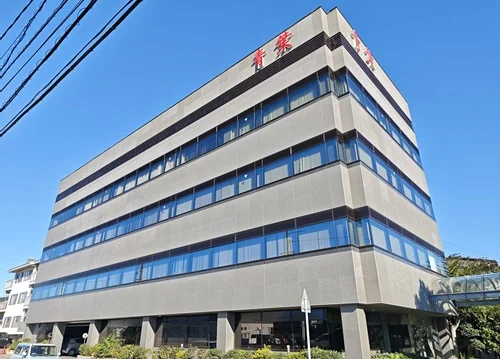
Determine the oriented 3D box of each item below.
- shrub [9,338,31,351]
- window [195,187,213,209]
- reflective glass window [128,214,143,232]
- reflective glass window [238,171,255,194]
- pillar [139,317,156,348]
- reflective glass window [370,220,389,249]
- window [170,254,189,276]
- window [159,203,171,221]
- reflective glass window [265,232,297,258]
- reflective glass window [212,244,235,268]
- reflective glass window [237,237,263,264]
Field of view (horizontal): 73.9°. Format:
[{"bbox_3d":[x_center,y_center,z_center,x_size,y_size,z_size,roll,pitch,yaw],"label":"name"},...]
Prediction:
[{"bbox_3d":[-19.428,13.907,28.000,1.600,0.950,1.150,-21,-32,37],"label":"shrub"},{"bbox_3d":[-2.871,1.190,21.076,1.778,1.118,0.120,-21,-32,37],"label":"window"},{"bbox_3d":[-8.778,3.393,25.793,1.778,1.143,0.120,-21,-32,37],"label":"reflective glass window"},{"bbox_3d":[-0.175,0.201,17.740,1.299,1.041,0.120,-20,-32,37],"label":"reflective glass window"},{"bbox_3d":[-5.971,9.431,19.669,0.620,2.450,0.630,-21,-32,37],"label":"pillar"},{"bbox_3d":[5.278,2.289,13.420,0.100,1.105,1.739,-20,-32,37],"label":"reflective glass window"},{"bbox_3d":[-4.162,5.064,19.458,1.790,1.140,0.120,-20,-32,37],"label":"window"},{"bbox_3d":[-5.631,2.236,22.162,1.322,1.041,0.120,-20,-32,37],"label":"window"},{"bbox_3d":[1.386,2.993,14.979,1.790,1.140,0.120,-20,-32,37],"label":"reflective glass window"},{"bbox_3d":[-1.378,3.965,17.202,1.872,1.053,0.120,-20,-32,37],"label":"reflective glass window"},{"bbox_3d":[-0.007,3.396,15.806,1.739,1.105,0.100,-20,-32,37],"label":"reflective glass window"}]

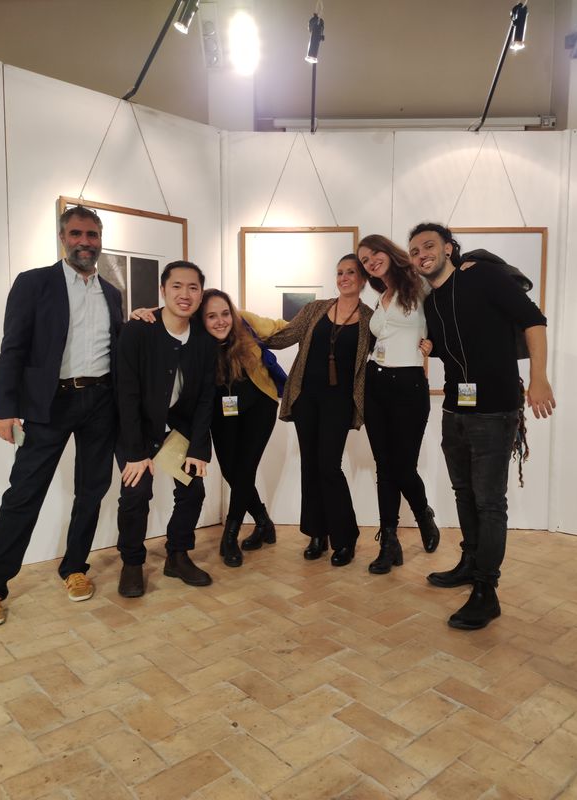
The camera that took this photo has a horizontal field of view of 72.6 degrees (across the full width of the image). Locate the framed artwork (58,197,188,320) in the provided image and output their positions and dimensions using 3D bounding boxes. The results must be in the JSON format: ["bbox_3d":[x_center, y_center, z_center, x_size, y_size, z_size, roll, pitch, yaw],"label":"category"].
[{"bbox_3d":[-0.900,-0.587,2.228,0.665,0.970,0.035,-1,3,-29],"label":"framed artwork"}]

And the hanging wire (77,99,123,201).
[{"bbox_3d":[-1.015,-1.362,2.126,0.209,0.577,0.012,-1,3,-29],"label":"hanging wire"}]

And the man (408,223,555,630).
[{"bbox_3d":[0.857,0.035,1.772,0.460,1.680,0.600,-3,4,-44],"label":"man"}]

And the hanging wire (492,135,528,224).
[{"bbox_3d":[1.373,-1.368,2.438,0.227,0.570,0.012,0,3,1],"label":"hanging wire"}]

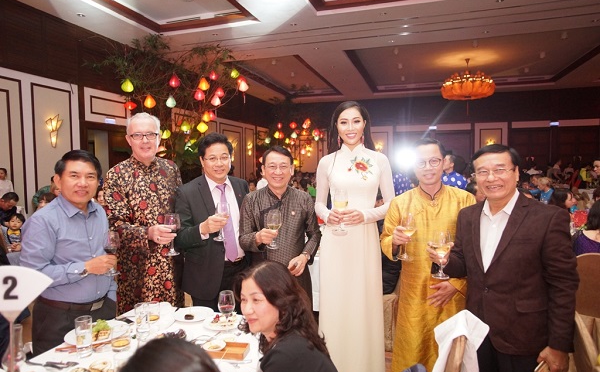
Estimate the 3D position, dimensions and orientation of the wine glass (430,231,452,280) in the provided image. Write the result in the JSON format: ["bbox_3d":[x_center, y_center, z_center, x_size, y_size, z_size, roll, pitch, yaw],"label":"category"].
[{"bbox_3d":[0.577,0.281,1.620,0.068,0.191,0.068,2,3,0],"label":"wine glass"}]

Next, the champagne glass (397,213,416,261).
[{"bbox_3d":[0.455,0.213,1.690,0.066,0.200,0.066,3,7,0],"label":"champagne glass"}]

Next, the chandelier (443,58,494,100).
[{"bbox_3d":[4.788,-3.064,11.400,1.420,1.100,1.420,-1,3,0],"label":"chandelier"}]

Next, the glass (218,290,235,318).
[{"bbox_3d":[-0.316,0.549,1.740,0.074,0.185,0.074,-1,3,0],"label":"glass"}]

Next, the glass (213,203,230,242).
[{"bbox_3d":[-0.378,0.176,1.940,0.070,0.188,0.070,9,7,0],"label":"glass"}]

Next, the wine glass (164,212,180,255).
[{"bbox_3d":[-0.576,0.221,1.810,0.070,0.190,0.070,1,3,0],"label":"wine glass"}]

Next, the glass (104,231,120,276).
[{"bbox_3d":[-0.821,0.298,1.760,0.068,0.192,0.068,3,3,0],"label":"glass"}]

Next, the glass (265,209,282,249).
[{"bbox_3d":[-0.125,0.207,1.940,0.070,0.188,0.070,4,5,0],"label":"glass"}]

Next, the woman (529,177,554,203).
[{"bbox_3d":[4.095,0.462,6.732,0.750,1.220,0.500,-2,3,-16],"label":"woman"}]

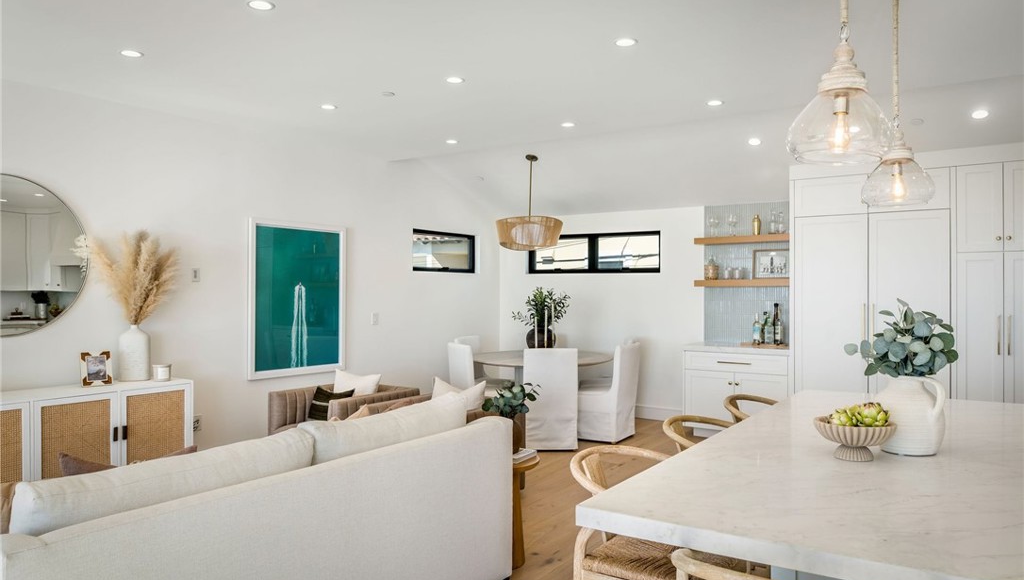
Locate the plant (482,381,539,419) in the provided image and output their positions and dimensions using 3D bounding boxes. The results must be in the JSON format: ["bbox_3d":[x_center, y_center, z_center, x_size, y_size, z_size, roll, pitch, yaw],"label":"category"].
[{"bbox_3d":[-0.003,0.583,3.600,0.300,0.210,0.270,0,-1,0],"label":"plant"}]

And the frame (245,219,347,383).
[{"bbox_3d":[-1.960,0.086,6.385,0.050,1.410,1.120,0,-1,34],"label":"frame"}]

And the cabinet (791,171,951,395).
[{"bbox_3d":[3.319,0.226,6.306,1.250,2.530,0.630,0,-1,34],"label":"cabinet"}]

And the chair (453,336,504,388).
[{"bbox_3d":[-0.236,1.012,7.657,0.620,0.940,0.500,0,0,34],"label":"chair"}]

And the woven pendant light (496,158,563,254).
[{"bbox_3d":[0.189,-0.870,6.847,0.660,0.920,0.660,0,0,0],"label":"woven pendant light"}]

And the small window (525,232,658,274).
[{"bbox_3d":[0.955,-0.437,8.347,1.810,0.485,0.100,0,0,34],"label":"small window"}]

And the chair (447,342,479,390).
[{"bbox_3d":[-0.263,1.013,6.865,0.620,0.960,0.500,1,-1,-33],"label":"chair"}]

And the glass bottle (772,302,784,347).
[{"bbox_3d":[2.717,0.348,6.970,0.090,0.420,0.090,0,-1,34],"label":"glass bottle"}]

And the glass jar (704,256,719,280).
[{"bbox_3d":[2.134,-0.233,7.293,0.140,0.262,0.140,0,-1,0],"label":"glass jar"}]

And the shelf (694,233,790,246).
[{"bbox_3d":[2.456,-0.510,7.091,1.035,0.071,0.305,0,0,34],"label":"shelf"}]

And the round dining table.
[{"bbox_3d":[0.286,1.105,7.318,1.540,0.770,1.540,0,-1,0],"label":"round dining table"}]

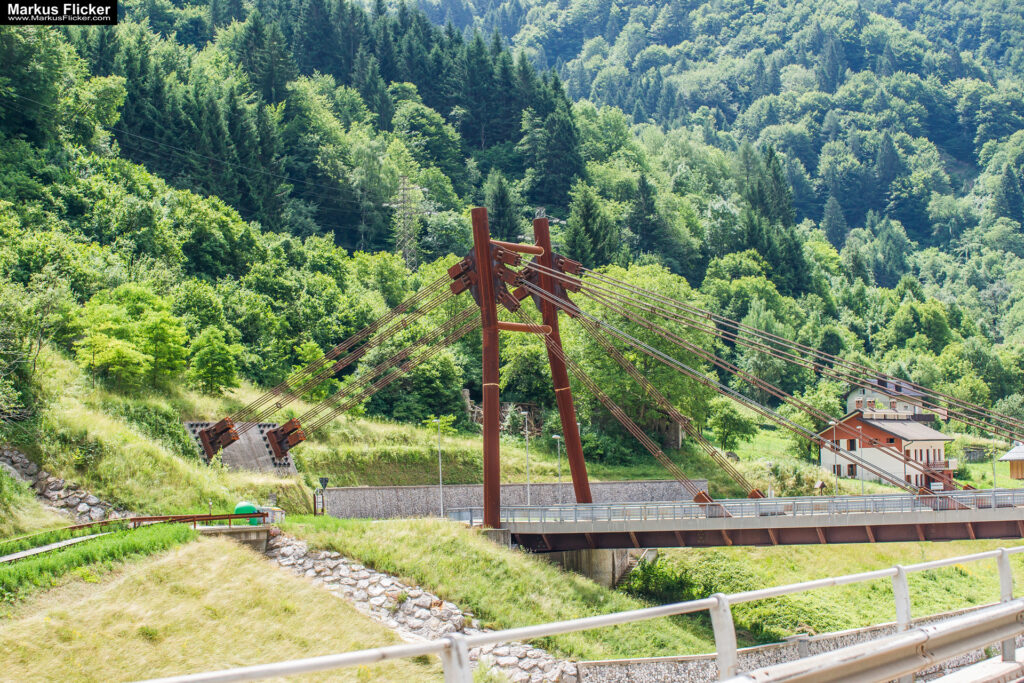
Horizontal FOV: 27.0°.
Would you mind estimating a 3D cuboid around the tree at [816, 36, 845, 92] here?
[{"bbox_3d":[107.150,-93.010,720.000,10.120,19.840,10.120,-2,-4,0],"label":"tree"}]

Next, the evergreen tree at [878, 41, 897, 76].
[{"bbox_3d":[130.240,-96.910,740.000,6.240,14.980,6.240,-2,-4,0],"label":"evergreen tree"}]

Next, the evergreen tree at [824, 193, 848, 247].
[{"bbox_3d":[81.880,-29.840,540.000,6.580,14.740,6.580,-2,-4,0],"label":"evergreen tree"}]

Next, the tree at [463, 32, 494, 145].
[{"bbox_3d":[-6.280,-47.060,400.000,6.000,21.750,6.000,-2,-4,0],"label":"tree"}]

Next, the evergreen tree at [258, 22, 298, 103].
[{"bbox_3d":[-38.310,-44.980,350.000,6.560,14.700,6.560,-2,-4,0],"label":"evergreen tree"}]

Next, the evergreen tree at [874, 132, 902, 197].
[{"bbox_3d":[109.410,-50.690,620.000,8.140,20.090,8.140,-2,-4,0],"label":"evergreen tree"}]

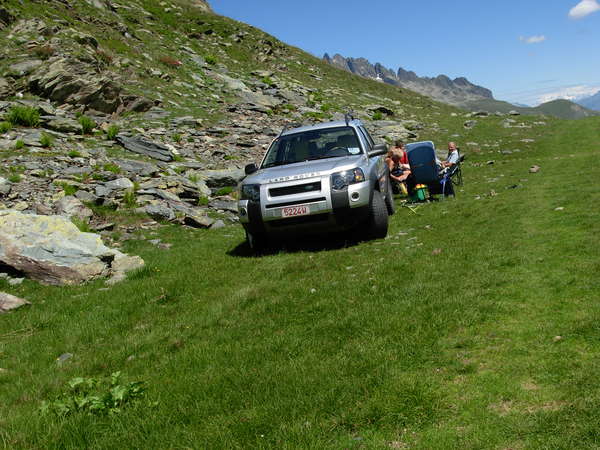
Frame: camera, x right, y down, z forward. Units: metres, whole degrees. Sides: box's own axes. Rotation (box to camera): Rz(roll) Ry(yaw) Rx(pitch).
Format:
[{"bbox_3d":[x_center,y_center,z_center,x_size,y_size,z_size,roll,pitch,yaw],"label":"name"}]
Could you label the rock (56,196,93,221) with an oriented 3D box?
[{"bbox_3d":[-3.800,-0.278,11.100,0.595,0.370,0.480,-6,9,-19],"label":"rock"}]

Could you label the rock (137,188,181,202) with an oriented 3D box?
[{"bbox_3d":[-2.642,-0.551,12.300,0.805,0.230,0.500,-5,9,-12],"label":"rock"}]

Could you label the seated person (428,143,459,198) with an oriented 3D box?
[{"bbox_3d":[3.094,-1.183,14.300,0.800,1.150,0.580,-4,10,-23],"label":"seated person"}]

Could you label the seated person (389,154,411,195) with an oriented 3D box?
[{"bbox_3d":[2.069,-1.092,13.700,0.650,0.920,0.500,7,11,36],"label":"seated person"}]

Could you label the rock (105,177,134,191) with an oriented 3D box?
[{"bbox_3d":[-3.316,-0.762,12.100,0.540,0.220,0.380,0,9,0],"label":"rock"}]

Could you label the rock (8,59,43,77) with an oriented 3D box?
[{"bbox_3d":[-8.126,-4.663,19.500,0.986,0.420,0.750,-6,9,-21],"label":"rock"}]

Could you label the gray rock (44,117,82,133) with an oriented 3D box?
[{"bbox_3d":[-5.589,-2.365,15.500,0.830,0.340,0.600,-6,9,-19],"label":"gray rock"}]

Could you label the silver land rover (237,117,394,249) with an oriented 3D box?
[{"bbox_3d":[0.379,-0.763,10.066,1.880,1.730,4.430,-6,7,13],"label":"silver land rover"}]

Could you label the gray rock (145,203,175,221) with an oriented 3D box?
[{"bbox_3d":[-2.496,-0.240,11.700,0.522,0.300,0.420,-5,9,-12],"label":"gray rock"}]

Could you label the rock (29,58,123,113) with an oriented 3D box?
[{"bbox_3d":[-6.067,-3.770,17.800,2.500,1.300,1.500,-1,9,-9],"label":"rock"}]

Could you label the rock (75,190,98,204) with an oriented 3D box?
[{"bbox_3d":[-3.533,-0.455,10.900,0.390,0.200,0.300,0,9,0],"label":"rock"}]

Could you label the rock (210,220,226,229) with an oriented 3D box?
[{"bbox_3d":[-1.398,-0.009,11.300,0.270,0.130,0.200,0,9,0],"label":"rock"}]

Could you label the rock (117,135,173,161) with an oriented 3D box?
[{"bbox_3d":[-3.612,-1.800,15.300,1.366,0.520,0.800,-5,9,-13],"label":"rock"}]

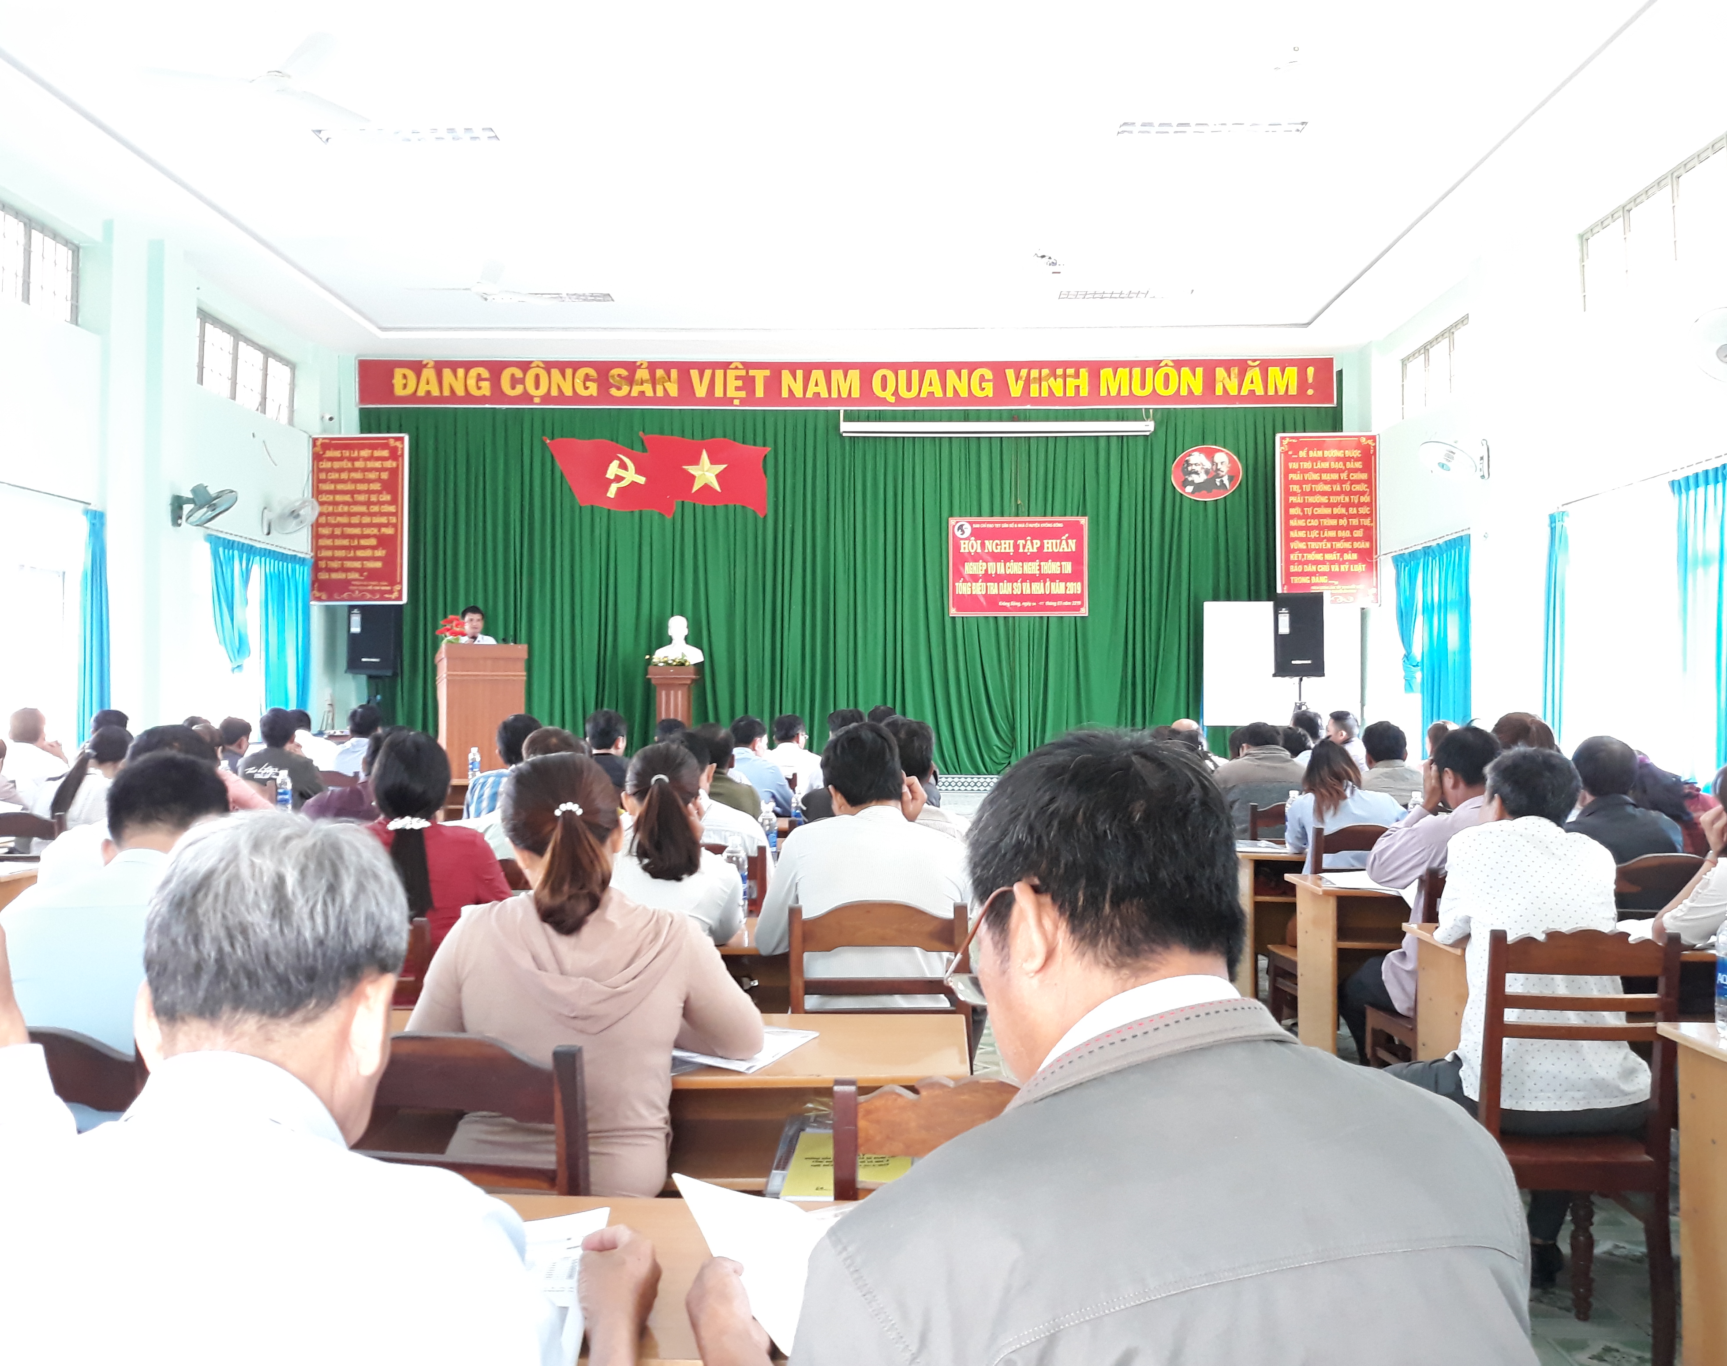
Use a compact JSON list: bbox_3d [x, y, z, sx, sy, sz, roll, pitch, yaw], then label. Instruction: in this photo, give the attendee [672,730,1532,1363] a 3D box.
[{"bbox_3d":[0.160,0.681,1.060,0.580,1.280,0.680,0,-1,-10],"label":"attendee"}]

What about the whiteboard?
[{"bbox_3d":[3.400,-0.153,11.500,1.280,1.010,0.040,0,-1,5],"label":"whiteboard"}]

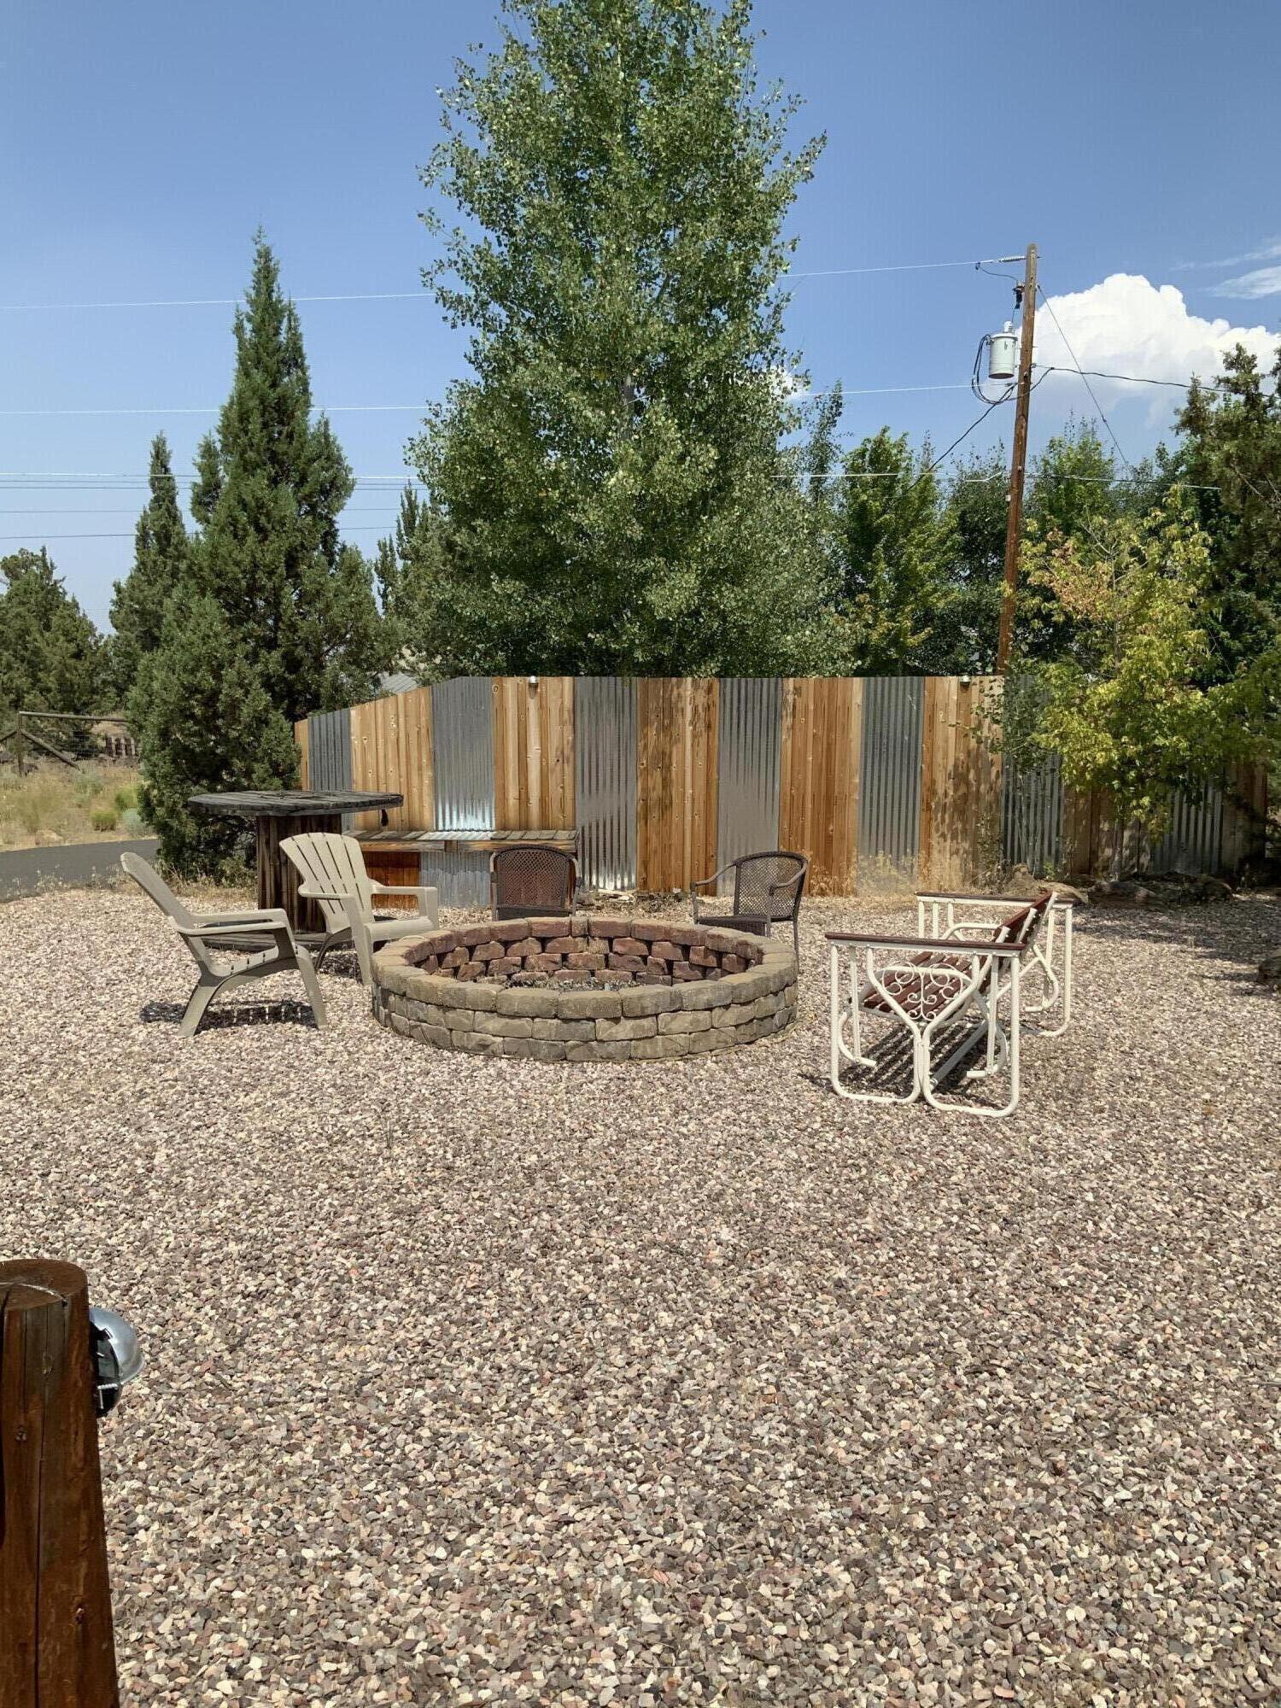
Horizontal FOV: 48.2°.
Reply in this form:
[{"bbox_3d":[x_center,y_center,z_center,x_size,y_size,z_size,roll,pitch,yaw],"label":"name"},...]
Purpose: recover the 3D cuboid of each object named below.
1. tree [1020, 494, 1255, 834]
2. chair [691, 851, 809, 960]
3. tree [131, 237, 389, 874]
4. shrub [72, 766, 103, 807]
[{"bbox_3d":[4.100,-1.359,11.822,1.950,3.120,1.900,0,6,0],"label":"tree"},{"bbox_3d":[0.665,0.363,8.947,0.600,0.780,0.590,4,7,30],"label":"chair"},{"bbox_3d":[-3.860,-2.983,14.457,2.650,6.200,2.600,0,6,0],"label":"tree"},{"bbox_3d":[-8.780,-1.124,22.717,0.520,0.650,0.520,0,6,0],"label":"shrub"}]

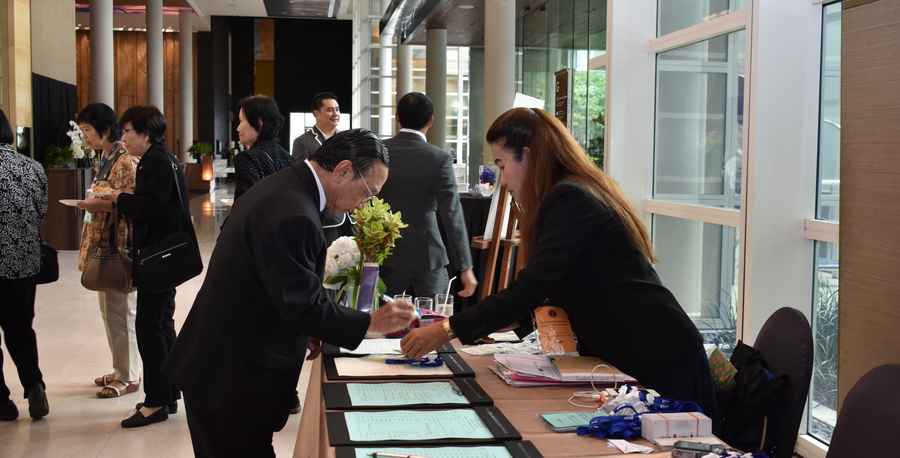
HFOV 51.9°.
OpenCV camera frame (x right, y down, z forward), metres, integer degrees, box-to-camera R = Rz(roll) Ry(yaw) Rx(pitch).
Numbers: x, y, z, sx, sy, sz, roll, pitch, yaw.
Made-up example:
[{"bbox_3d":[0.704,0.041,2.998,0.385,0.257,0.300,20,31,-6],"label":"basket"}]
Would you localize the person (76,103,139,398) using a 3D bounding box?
[{"bbox_3d":[-1.861,0.103,5.090,0.380,1.570,0.430,-2,6,-33],"label":"person"}]

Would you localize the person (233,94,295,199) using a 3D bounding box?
[{"bbox_3d":[-0.957,0.122,4.770,0.380,1.610,0.450,4,6,29],"label":"person"}]

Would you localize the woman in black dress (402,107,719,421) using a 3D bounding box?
[{"bbox_3d":[0.295,0.406,2.575,0.880,1.460,0.530,2,5,18],"label":"woman in black dress"}]

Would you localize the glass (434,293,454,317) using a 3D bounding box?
[{"bbox_3d":[-0.019,0.280,3.136,0.062,0.105,0.062,1,5,0],"label":"glass"}]

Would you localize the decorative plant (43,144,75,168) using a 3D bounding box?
[{"bbox_3d":[-5.487,-1.030,12.963,0.450,0.340,0.430,-1,5,-22],"label":"decorative plant"}]

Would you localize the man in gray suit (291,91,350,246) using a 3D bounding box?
[{"bbox_3d":[-0.775,0.002,5.918,0.500,1.730,0.330,-3,6,-41],"label":"man in gray suit"}]

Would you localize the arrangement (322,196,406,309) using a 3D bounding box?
[{"bbox_3d":[-0.288,0.119,3.072,0.270,0.430,0.230,1,5,0],"label":"arrangement"}]

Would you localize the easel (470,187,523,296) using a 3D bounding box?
[{"bbox_3d":[0.348,0.198,4.629,0.680,1.560,0.580,2,5,22],"label":"easel"}]

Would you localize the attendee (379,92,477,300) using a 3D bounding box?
[{"bbox_3d":[-0.167,0.135,4.724,0.540,1.660,0.320,1,4,9],"label":"attendee"}]

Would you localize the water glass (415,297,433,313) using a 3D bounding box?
[{"bbox_3d":[-0.091,0.282,3.157,0.062,0.095,0.062,1,5,0],"label":"water glass"}]

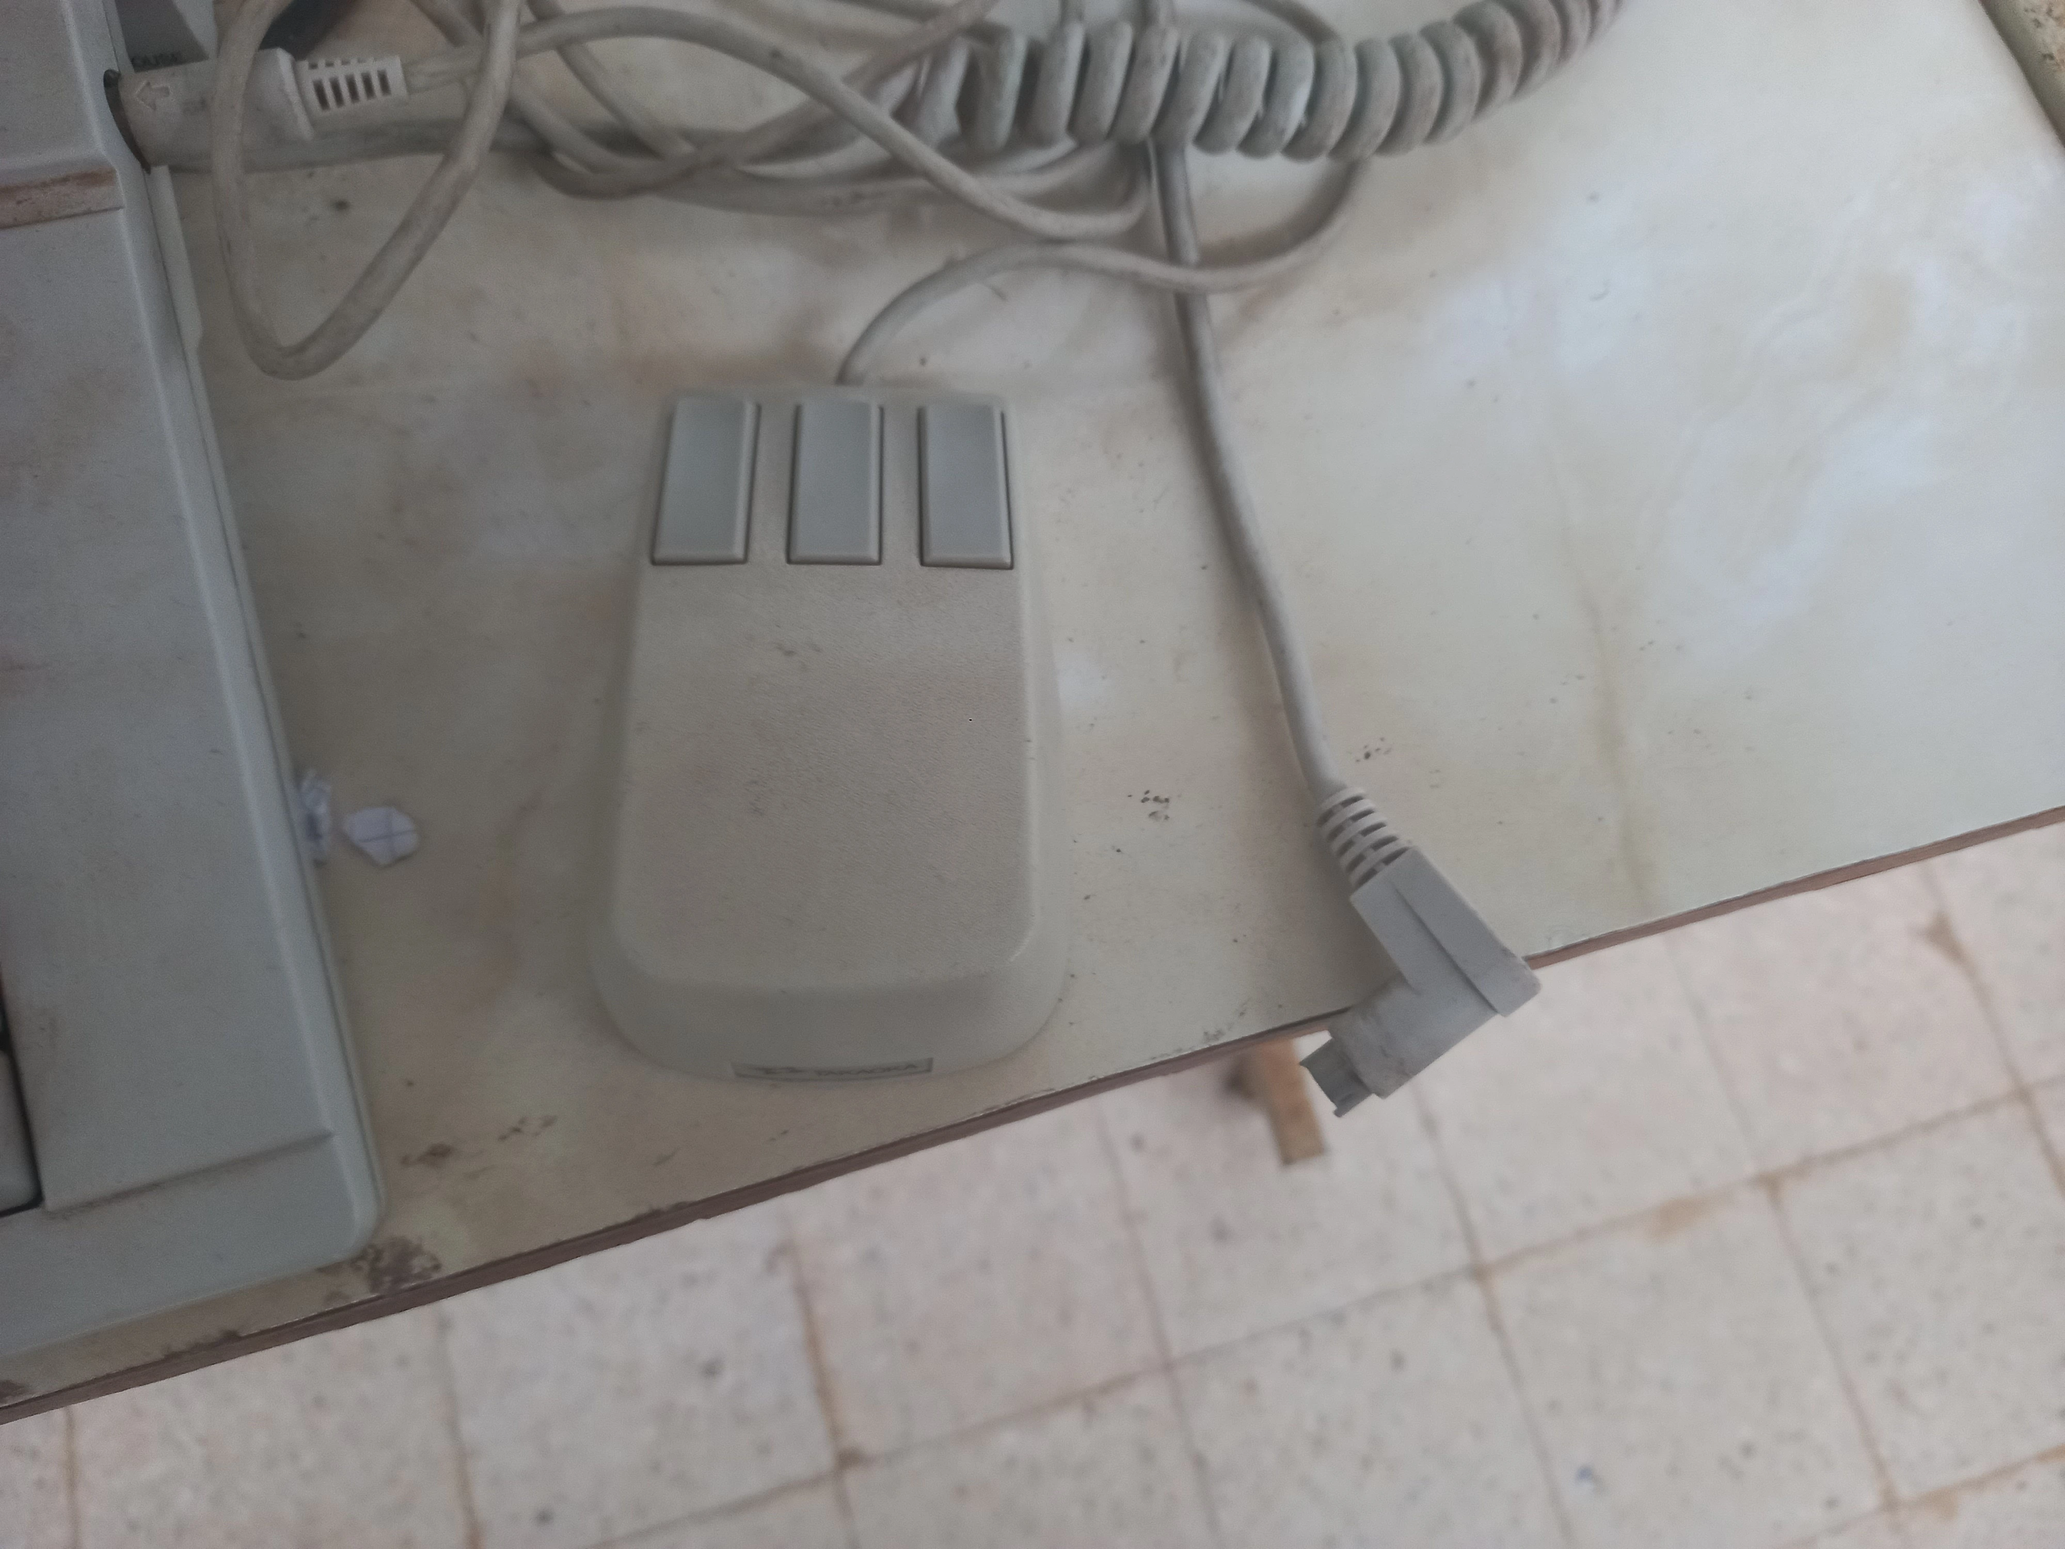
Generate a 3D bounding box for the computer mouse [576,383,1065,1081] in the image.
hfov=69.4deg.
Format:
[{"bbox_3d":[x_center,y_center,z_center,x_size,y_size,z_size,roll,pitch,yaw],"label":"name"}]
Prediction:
[{"bbox_3d":[-0.027,-0.009,0.201,0.066,0.030,0.096,1,73,-6],"label":"computer mouse"}]

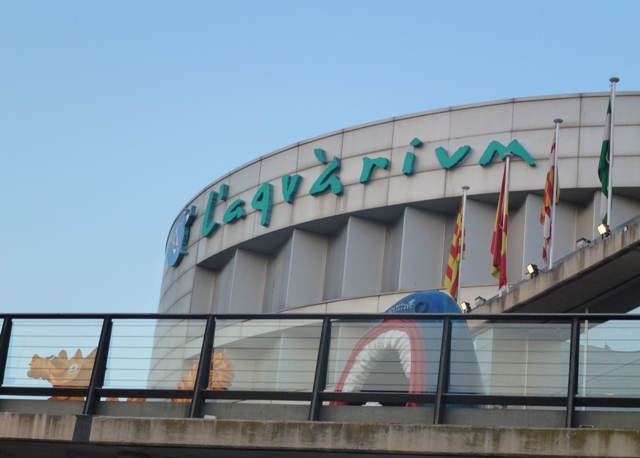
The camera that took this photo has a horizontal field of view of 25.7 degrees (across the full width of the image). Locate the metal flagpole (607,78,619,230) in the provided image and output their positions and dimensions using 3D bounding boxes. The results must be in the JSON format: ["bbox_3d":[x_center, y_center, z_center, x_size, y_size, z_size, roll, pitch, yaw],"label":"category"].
[{"bbox_3d":[4.975,-1.189,23.930,0.190,2.927,0.190,2,-16,12],"label":"metal flagpole"}]

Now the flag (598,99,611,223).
[{"bbox_3d":[4.898,-1.166,23.939,0.255,2.301,0.280,2,-16,12],"label":"flag"}]

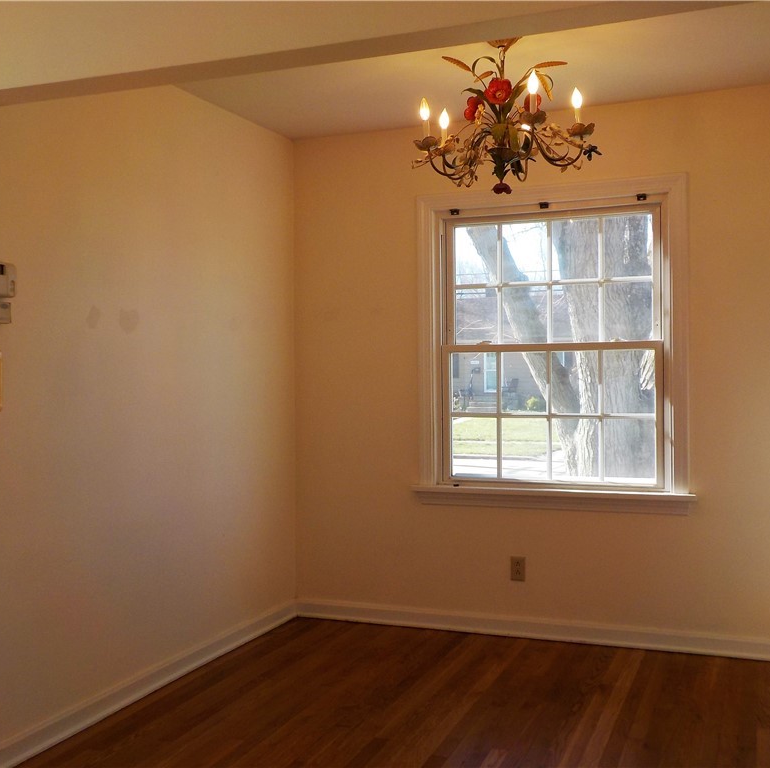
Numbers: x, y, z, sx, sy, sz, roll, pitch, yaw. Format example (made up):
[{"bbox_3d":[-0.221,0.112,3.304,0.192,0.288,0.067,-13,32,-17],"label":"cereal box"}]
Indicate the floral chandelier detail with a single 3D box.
[{"bbox_3d":[0.429,-0.963,3.152,0.660,0.565,0.660,0,0,20],"label":"floral chandelier detail"}]

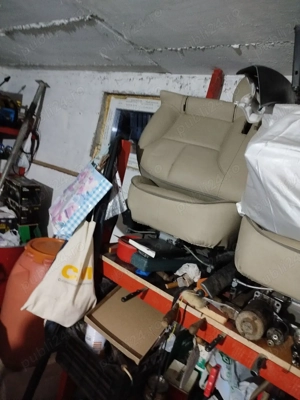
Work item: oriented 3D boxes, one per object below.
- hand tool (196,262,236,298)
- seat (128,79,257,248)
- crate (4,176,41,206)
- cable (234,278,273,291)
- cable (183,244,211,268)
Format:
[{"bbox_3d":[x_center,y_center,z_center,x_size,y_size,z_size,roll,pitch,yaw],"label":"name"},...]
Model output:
[{"bbox_3d":[0.292,0.334,1.158,0.255,0.075,0.075,-20,29,-39],"label":"hand tool"},{"bbox_3d":[0.249,-0.171,1.425,0.540,0.740,0.530,16,10,20],"label":"seat"},{"bbox_3d":[-1.149,-0.076,2.517,0.280,0.180,0.175,19,12,34],"label":"crate"},{"bbox_3d":[0.372,0.309,0.999,0.130,0.020,0.025,5,3,36],"label":"cable"},{"bbox_3d":[0.192,0.234,1.155,0.142,0.030,0.030,39,22,29],"label":"cable"}]

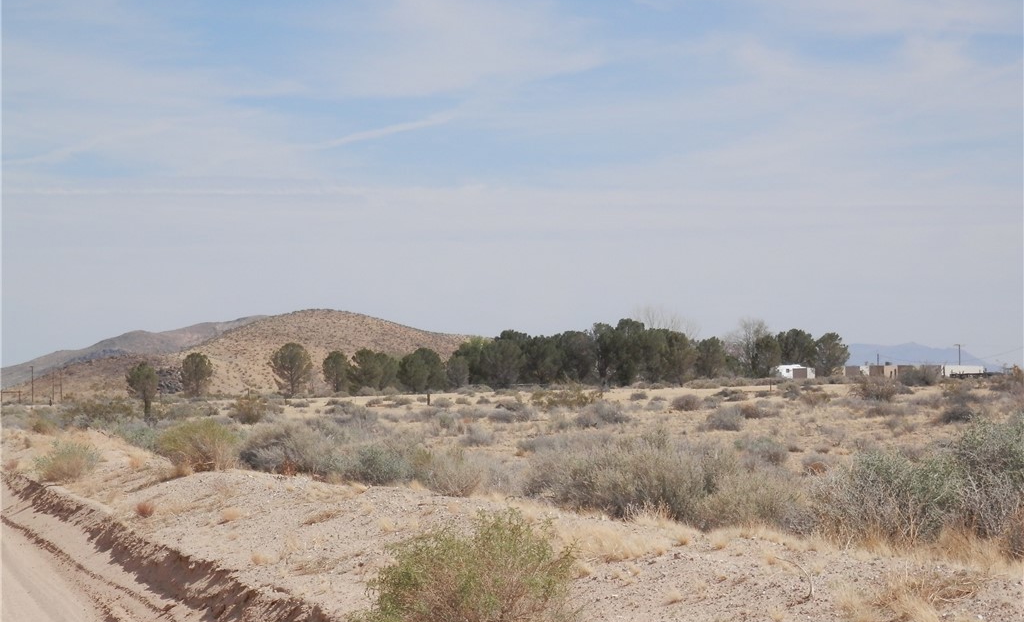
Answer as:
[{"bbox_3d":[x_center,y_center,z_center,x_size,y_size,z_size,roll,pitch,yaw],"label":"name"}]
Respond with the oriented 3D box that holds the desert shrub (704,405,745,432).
[{"bbox_3d":[6.031,3.051,89.000,1.135,0.738,1.044,0,-1,0],"label":"desert shrub"}]

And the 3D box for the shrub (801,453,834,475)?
[{"bbox_3d":[4.871,2.456,50.000,0.542,0.367,0.499,0,-1,0],"label":"shrub"}]

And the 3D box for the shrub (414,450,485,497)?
[{"bbox_3d":[-0.804,2.125,41.000,0.889,0.628,0.818,0,-1,0],"label":"shrub"}]

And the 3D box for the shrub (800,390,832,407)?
[{"bbox_3d":[14.566,4.186,150.000,1.530,0.860,1.380,0,-1,0],"label":"shrub"}]

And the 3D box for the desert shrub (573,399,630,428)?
[{"bbox_3d":[2.940,3.367,103.000,1.770,0.920,1.600,0,-1,0],"label":"desert shrub"}]

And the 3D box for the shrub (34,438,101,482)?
[{"bbox_3d":[-6.733,2.272,47.500,1.000,0.651,0.920,0,-1,0],"label":"shrub"}]

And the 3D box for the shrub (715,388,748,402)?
[{"bbox_3d":[13.160,5.006,188.000,2.040,0.840,1.730,0,-1,0],"label":"shrub"}]

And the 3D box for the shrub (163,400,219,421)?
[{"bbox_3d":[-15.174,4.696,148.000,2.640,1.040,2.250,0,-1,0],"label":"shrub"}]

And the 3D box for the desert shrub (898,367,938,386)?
[{"bbox_3d":[38.891,6.314,300.000,3.830,1.820,3.250,0,-1,0],"label":"desert shrub"}]

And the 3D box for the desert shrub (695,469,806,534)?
[{"bbox_3d":[2.421,1.906,31.700,1.110,0.650,1.000,0,-1,0],"label":"desert shrub"}]

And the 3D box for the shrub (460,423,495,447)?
[{"bbox_3d":[-0.836,3.018,76.000,0.824,0.582,0.758,0,-1,0],"label":"shrub"}]

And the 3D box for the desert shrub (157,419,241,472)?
[{"bbox_3d":[-5.433,2.316,54.000,1.447,0.964,1.331,0,-1,0],"label":"desert shrub"}]

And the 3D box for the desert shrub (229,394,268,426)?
[{"bbox_3d":[-9.376,3.518,112.000,1.357,1.143,1.249,0,-1,0],"label":"desert shrub"}]

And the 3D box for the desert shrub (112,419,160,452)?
[{"bbox_3d":[-7.753,2.622,65.000,1.057,0.746,0.973,0,-1,0],"label":"desert shrub"}]

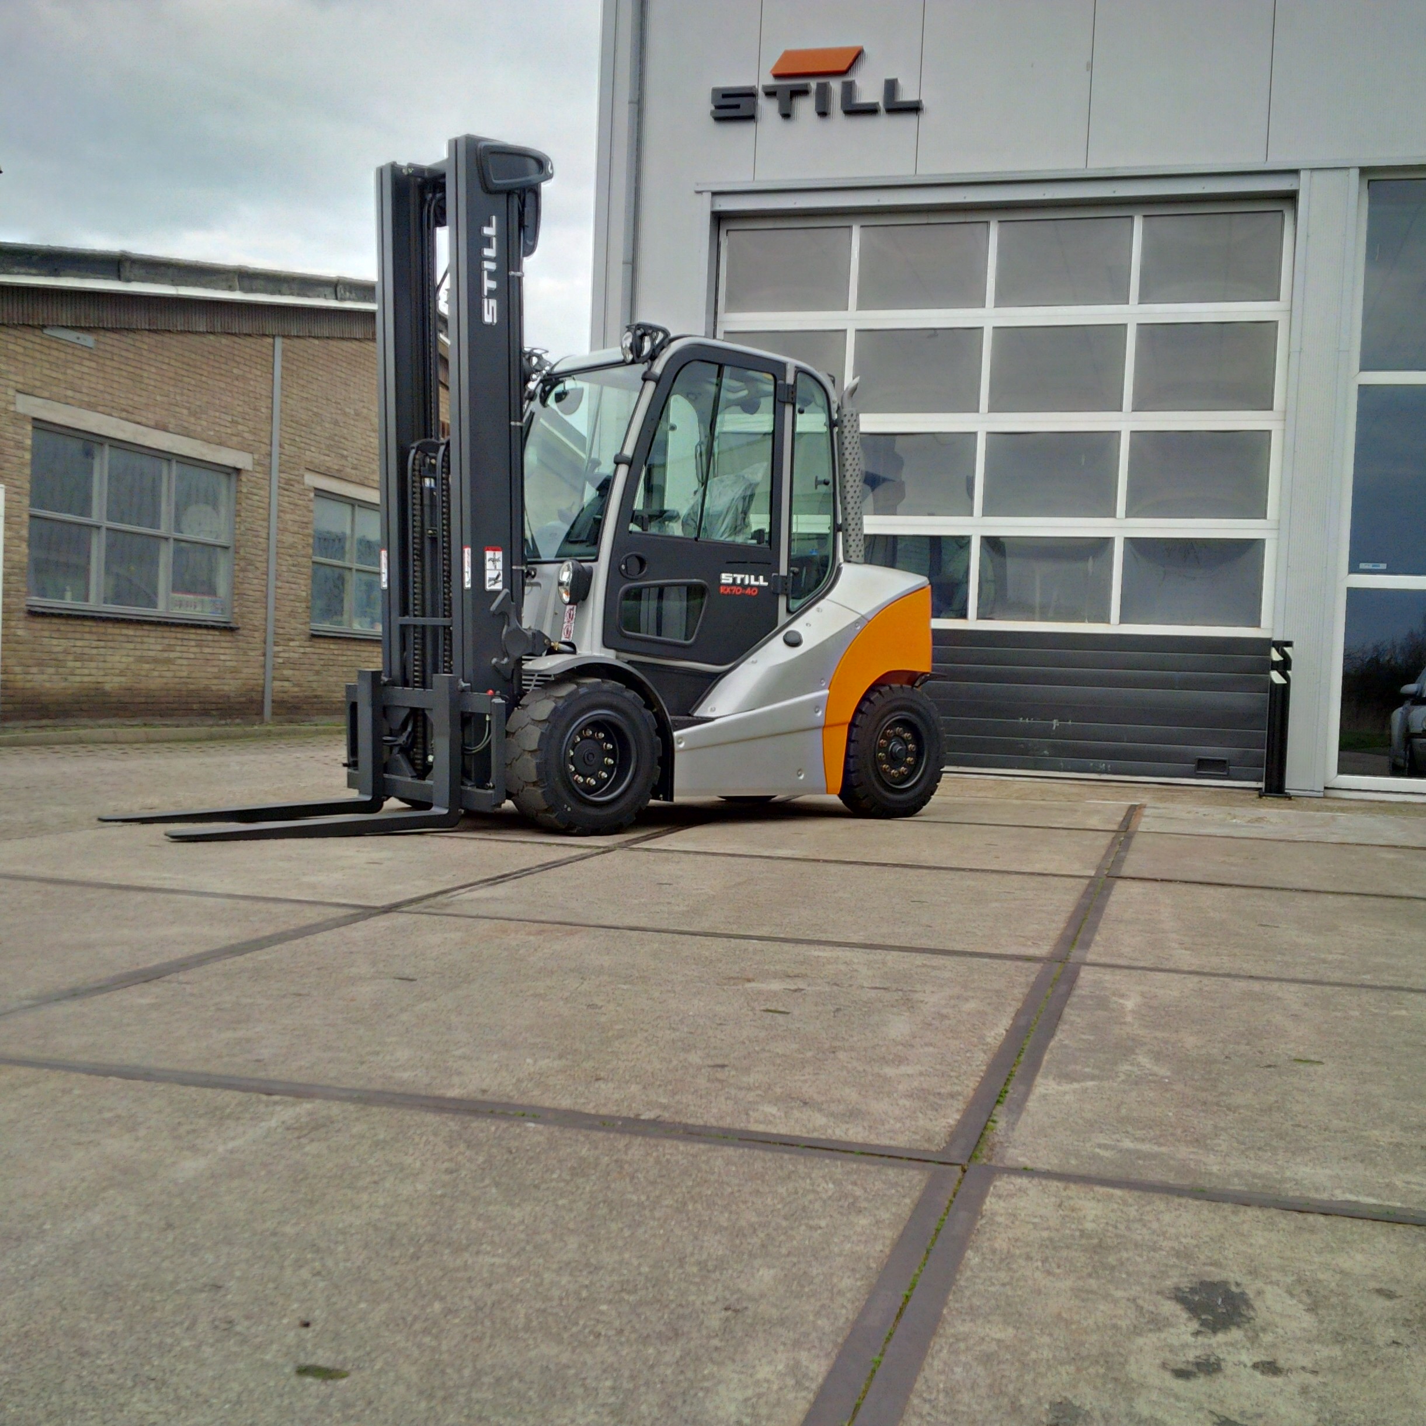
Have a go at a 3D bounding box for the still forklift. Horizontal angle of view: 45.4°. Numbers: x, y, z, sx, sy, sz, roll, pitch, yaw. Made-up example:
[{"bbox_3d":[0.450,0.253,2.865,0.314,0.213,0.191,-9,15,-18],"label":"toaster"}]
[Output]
[{"bbox_3d":[-0.677,-0.978,8.161,4.250,2.980,1.360,1,2,-40],"label":"still forklift"}]

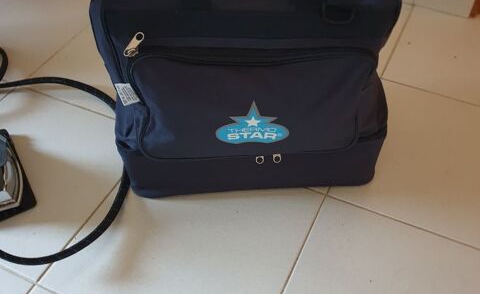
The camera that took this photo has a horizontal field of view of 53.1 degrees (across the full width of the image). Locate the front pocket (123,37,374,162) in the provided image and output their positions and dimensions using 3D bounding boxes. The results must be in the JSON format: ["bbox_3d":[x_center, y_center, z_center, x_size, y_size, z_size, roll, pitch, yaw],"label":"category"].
[{"bbox_3d":[0.020,-0.073,0.814,0.384,0.236,0.044,-3,49,-2],"label":"front pocket"}]

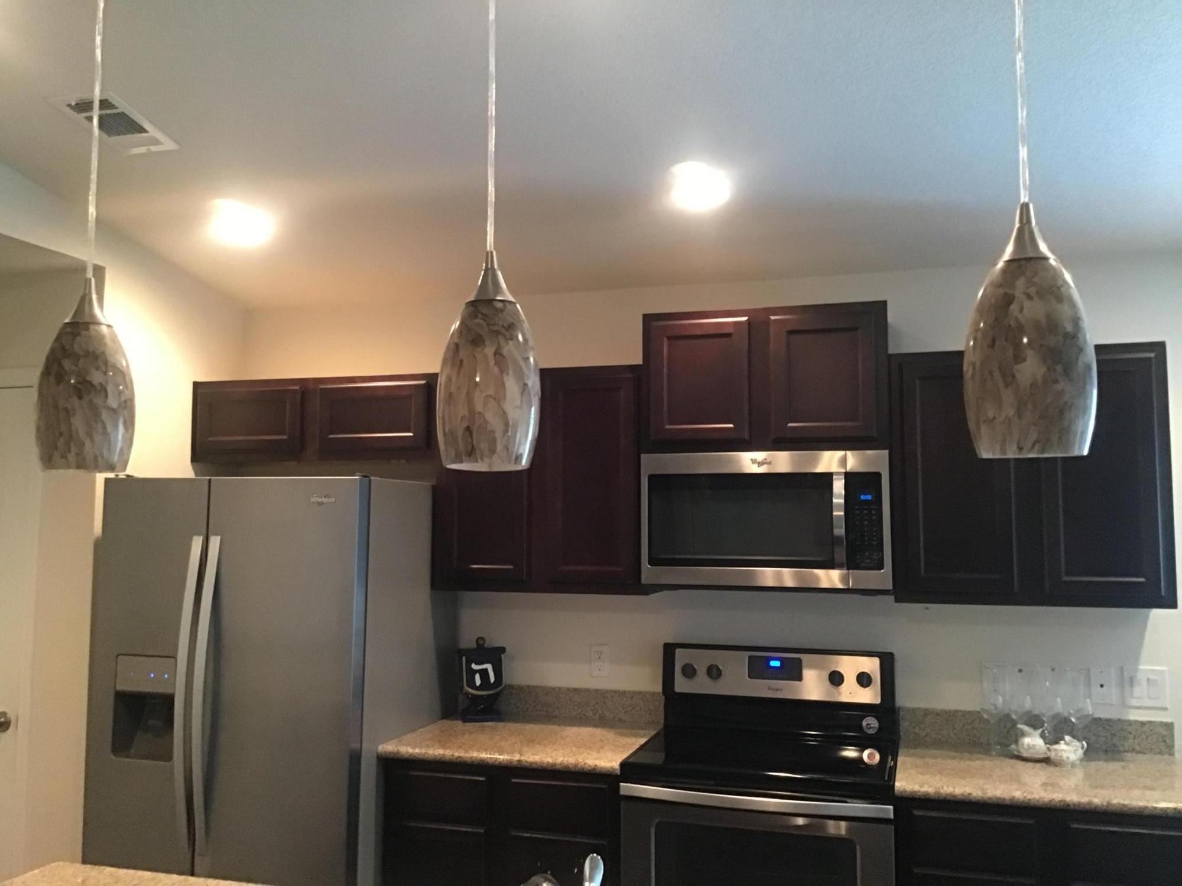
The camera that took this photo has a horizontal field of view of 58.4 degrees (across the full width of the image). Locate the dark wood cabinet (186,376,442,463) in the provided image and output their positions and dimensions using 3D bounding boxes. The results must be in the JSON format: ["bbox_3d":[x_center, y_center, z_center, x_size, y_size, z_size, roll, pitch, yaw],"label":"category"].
[{"bbox_3d":[-0.982,-0.077,3.983,1.000,0.303,0.328,-1,-4,17],"label":"dark wood cabinet"}]

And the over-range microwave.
[{"bbox_3d":[0.583,0.253,3.432,0.759,0.421,0.408,-1,-4,17],"label":"over-range microwave"}]

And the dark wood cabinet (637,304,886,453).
[{"bbox_3d":[0.582,-0.185,3.470,0.768,0.466,0.326,-1,-4,18],"label":"dark wood cabinet"}]

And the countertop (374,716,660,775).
[{"bbox_3d":[-0.191,0.973,3.473,0.782,0.037,0.639,-1,-4,18],"label":"countertop"}]

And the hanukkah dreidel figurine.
[{"bbox_3d":[-0.387,0.833,3.758,0.155,0.290,0.135,1,-4,-11],"label":"hanukkah dreidel figurine"}]

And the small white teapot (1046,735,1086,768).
[{"bbox_3d":[1.386,0.896,3.089,0.107,0.081,0.078,0,-4,0],"label":"small white teapot"}]

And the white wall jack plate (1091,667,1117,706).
[{"bbox_3d":[1.581,0.750,3.268,0.071,0.115,0.008,-1,-6,16],"label":"white wall jack plate"}]

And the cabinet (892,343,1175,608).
[{"bbox_3d":[1.324,0.107,3.255,0.766,0.756,0.328,-1,-4,17],"label":"cabinet"}]

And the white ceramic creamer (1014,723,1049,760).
[{"bbox_3d":[1.318,0.890,3.175,0.097,0.099,0.080,-1,-4,18],"label":"white ceramic creamer"}]

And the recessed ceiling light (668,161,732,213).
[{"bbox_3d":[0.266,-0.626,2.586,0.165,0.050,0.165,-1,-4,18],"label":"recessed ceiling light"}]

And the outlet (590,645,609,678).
[{"bbox_3d":[0.029,0.774,3.751,0.068,0.116,0.008,-1,-4,18],"label":"outlet"}]

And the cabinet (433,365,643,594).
[{"bbox_3d":[-0.141,0.134,3.677,0.747,0.749,0.326,-1,-4,18],"label":"cabinet"}]

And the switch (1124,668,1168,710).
[{"bbox_3d":[1.707,0.754,3.252,0.123,0.123,0.016,-1,-4,17],"label":"switch"}]

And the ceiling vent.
[{"bbox_3d":[-1.302,-0.868,2.907,0.202,0.020,0.290,-1,-15,17],"label":"ceiling vent"}]

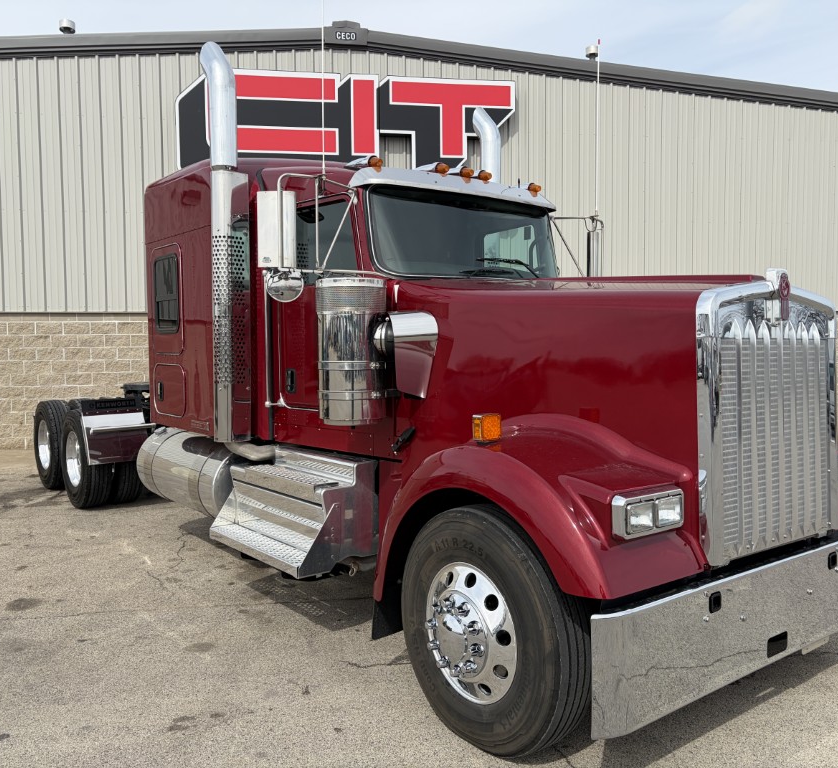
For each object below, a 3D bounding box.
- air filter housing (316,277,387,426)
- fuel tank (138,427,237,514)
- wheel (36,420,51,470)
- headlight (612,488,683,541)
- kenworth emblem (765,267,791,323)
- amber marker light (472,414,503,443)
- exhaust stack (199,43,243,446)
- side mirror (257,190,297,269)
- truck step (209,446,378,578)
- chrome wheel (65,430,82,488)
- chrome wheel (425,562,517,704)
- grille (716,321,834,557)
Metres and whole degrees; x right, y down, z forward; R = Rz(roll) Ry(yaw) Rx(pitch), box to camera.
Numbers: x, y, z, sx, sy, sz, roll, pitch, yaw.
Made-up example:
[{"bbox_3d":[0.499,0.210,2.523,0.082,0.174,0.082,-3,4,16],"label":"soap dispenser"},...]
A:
[{"bbox_3d":[-0.363,-0.183,4.149,0.380,0.785,0.380,0,3,0],"label":"air filter housing"},{"bbox_3d":[-1.685,0.726,6.184,0.635,0.635,1.680,-2,3,-38],"label":"fuel tank"},{"bbox_3d":[-4.433,0.752,9.346,0.220,0.597,0.597,-2,3,-38],"label":"wheel"},{"bbox_3d":[0.862,0.483,2.936,0.395,0.164,0.100,-1,3,-38],"label":"headlight"},{"bbox_3d":[1.594,-0.396,3.410,0.105,0.235,0.080,-2,3,-38],"label":"kenworth emblem"},{"bbox_3d":[0.306,0.197,3.458,0.120,0.119,0.070,-1,3,-38],"label":"amber marker light"},{"bbox_3d":[-1.369,-0.961,5.314,0.210,2.710,0.350,-1,3,-38],"label":"exhaust stack"},{"bbox_3d":[-0.784,-0.854,4.255,0.205,0.425,0.085,0,3,-1],"label":"side mirror"},{"bbox_3d":[-0.888,0.785,5.120,0.520,0.640,1.252,-1,3,-38],"label":"truck step"},{"bbox_3d":[-3.674,0.809,8.385,0.200,0.600,0.600,-1,3,-38],"label":"chrome wheel"},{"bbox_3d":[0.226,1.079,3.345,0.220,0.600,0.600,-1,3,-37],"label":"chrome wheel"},{"bbox_3d":[1.592,0.211,3.435,0.990,0.990,0.100,-2,3,-38],"label":"grille"}]

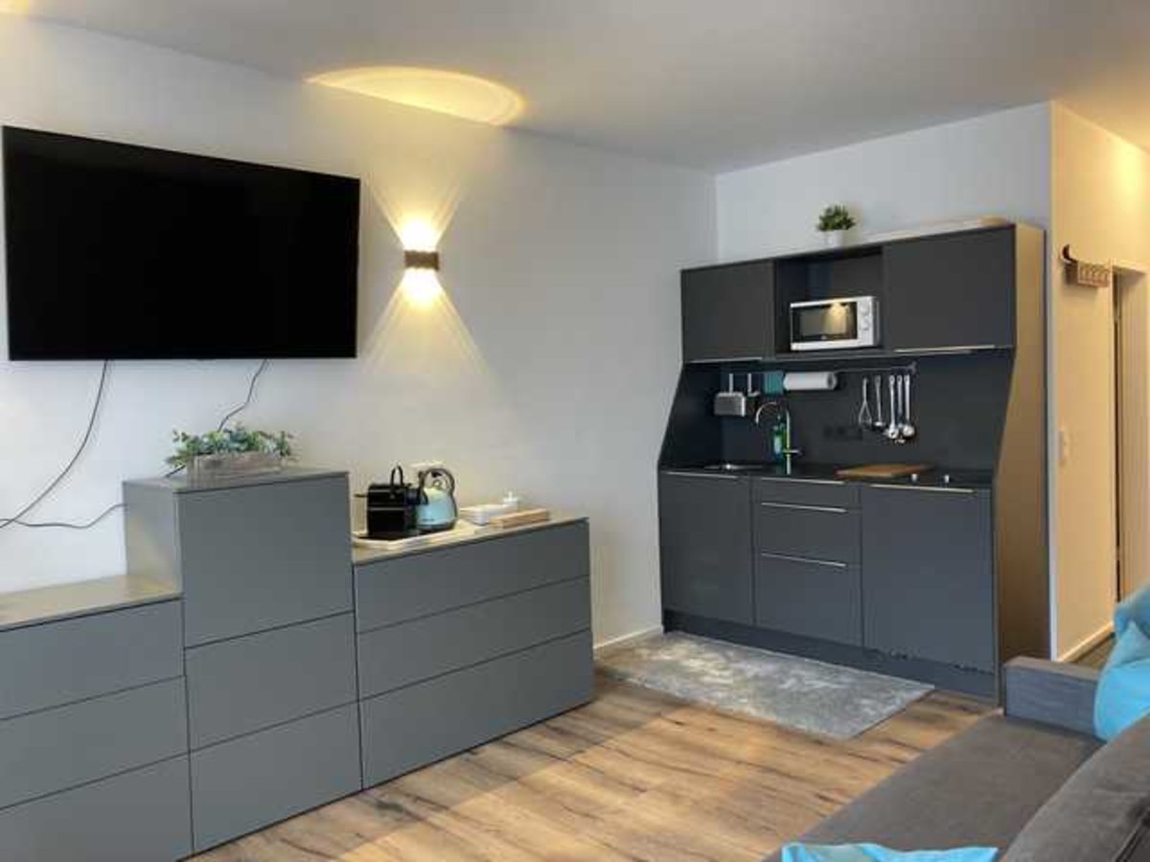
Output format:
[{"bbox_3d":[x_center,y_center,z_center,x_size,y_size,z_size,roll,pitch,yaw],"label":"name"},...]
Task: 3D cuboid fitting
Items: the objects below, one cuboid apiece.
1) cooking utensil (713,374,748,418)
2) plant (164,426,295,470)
[{"bbox_3d":[0.908,-0.202,5.432,0.085,0.255,0.195,-5,4,-45],"label":"cooking utensil"},{"bbox_3d":[-1.200,0.057,3.248,0.170,0.144,0.390,1,4,45],"label":"plant"}]

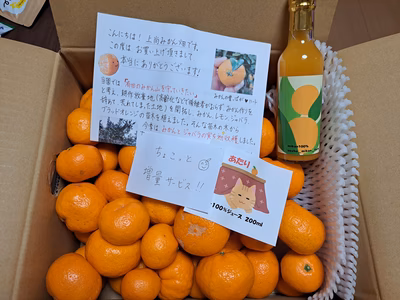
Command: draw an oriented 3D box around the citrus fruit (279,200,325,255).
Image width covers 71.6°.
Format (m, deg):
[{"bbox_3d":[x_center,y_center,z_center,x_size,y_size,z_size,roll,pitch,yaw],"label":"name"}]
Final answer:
[{"bbox_3d":[0.126,0.097,0.347,0.052,0.058,0.066,-43,73,-16],"label":"citrus fruit"}]

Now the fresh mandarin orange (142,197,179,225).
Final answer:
[{"bbox_3d":[-0.052,0.074,0.372,0.052,0.046,0.050,0,69,-1],"label":"fresh mandarin orange"}]

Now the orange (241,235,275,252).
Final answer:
[{"bbox_3d":[0.078,0.103,0.357,0.056,0.052,0.056,0,67,0],"label":"orange"}]

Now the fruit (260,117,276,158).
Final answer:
[{"bbox_3d":[0.076,-0.016,0.382,0.058,0.052,0.056,0,67,0],"label":"fruit"}]

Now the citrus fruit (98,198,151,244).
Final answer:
[{"bbox_3d":[-0.093,0.088,0.342,0.062,0.050,0.055,0,69,-1],"label":"citrus fruit"}]

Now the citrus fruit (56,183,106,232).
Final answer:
[{"bbox_3d":[-0.154,0.074,0.362,0.060,0.055,0.064,0,69,-1],"label":"citrus fruit"}]

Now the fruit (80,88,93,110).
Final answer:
[{"bbox_3d":[-0.153,-0.066,0.428,0.058,0.054,0.061,0,69,-1],"label":"fruit"}]

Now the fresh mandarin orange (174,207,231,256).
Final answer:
[{"bbox_3d":[0.003,0.097,0.345,0.070,0.060,0.069,0,67,0],"label":"fresh mandarin orange"}]

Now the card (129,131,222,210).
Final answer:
[{"bbox_3d":[-0.031,0.025,0.335,0.107,0.003,0.076,11,86,8],"label":"card"}]

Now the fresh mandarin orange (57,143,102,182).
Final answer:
[{"bbox_3d":[-0.155,0.017,0.358,0.058,0.055,0.049,-5,67,-2],"label":"fresh mandarin orange"}]

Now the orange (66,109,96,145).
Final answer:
[{"bbox_3d":[-0.151,-0.031,0.370,0.052,0.050,0.050,0,67,0],"label":"orange"}]

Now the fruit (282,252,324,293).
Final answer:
[{"bbox_3d":[0.136,0.161,0.370,0.056,0.046,0.051,0,69,-1],"label":"fruit"}]

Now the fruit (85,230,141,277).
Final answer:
[{"bbox_3d":[-0.110,0.129,0.351,0.069,0.060,0.063,0,67,0],"label":"fruit"}]

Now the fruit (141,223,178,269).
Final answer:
[{"bbox_3d":[-0.050,0.119,0.345,0.046,0.050,0.054,0,69,-1],"label":"fruit"}]

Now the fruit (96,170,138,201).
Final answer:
[{"bbox_3d":[-0.107,0.053,0.363,0.060,0.053,0.056,0,67,0],"label":"fruit"}]

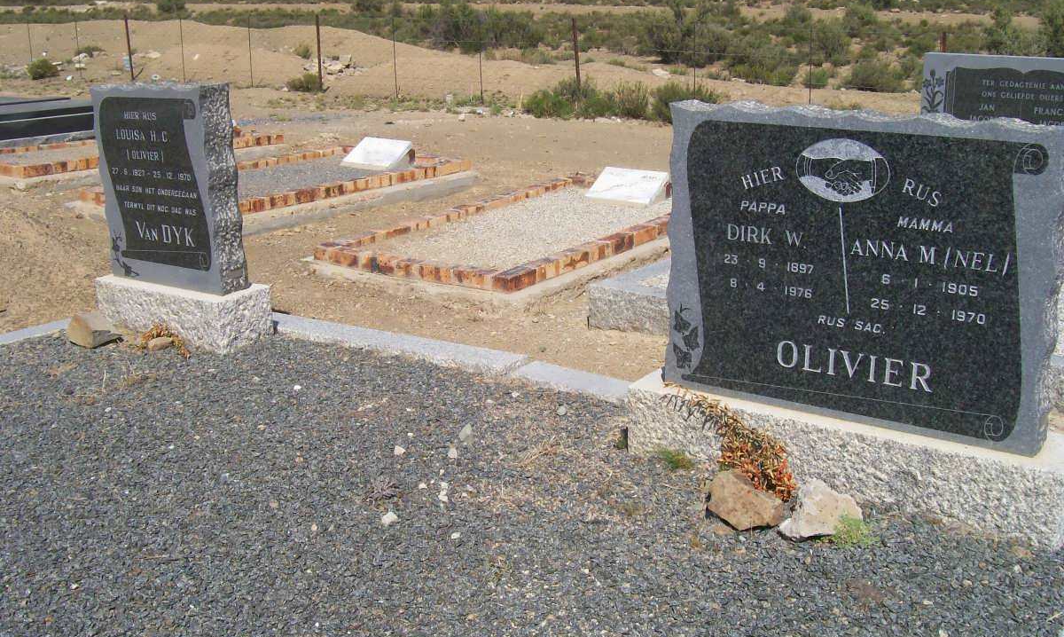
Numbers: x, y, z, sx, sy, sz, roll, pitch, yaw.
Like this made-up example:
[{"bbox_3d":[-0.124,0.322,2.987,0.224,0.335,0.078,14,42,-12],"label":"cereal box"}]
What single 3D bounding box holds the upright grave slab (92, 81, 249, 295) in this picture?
[{"bbox_3d":[-1.441,-0.528,4.404,0.610,0.795,0.140,8,19,28],"label":"upright grave slab"}]

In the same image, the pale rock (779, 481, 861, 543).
[{"bbox_3d":[0.739,0.480,2.812,0.205,0.115,0.140,4,17,15],"label":"pale rock"}]

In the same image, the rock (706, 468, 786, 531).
[{"bbox_3d":[0.561,0.464,2.866,0.185,0.120,0.130,3,17,11],"label":"rock"}]

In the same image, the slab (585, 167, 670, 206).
[{"bbox_3d":[0.622,-0.832,7.002,0.460,0.160,0.335,11,20,34],"label":"slab"}]

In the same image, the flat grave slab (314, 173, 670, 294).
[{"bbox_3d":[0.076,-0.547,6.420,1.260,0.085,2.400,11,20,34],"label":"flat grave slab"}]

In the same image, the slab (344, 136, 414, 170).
[{"bbox_3d":[-1.149,-1.216,8.199,0.480,0.160,0.350,11,20,35],"label":"slab"}]

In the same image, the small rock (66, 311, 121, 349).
[{"bbox_3d":[-1.757,0.042,4.426,0.180,0.100,0.140,10,20,33],"label":"small rock"}]

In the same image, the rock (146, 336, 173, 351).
[{"bbox_3d":[-1.455,0.094,4.324,0.105,0.050,0.070,-6,17,-19],"label":"rock"}]

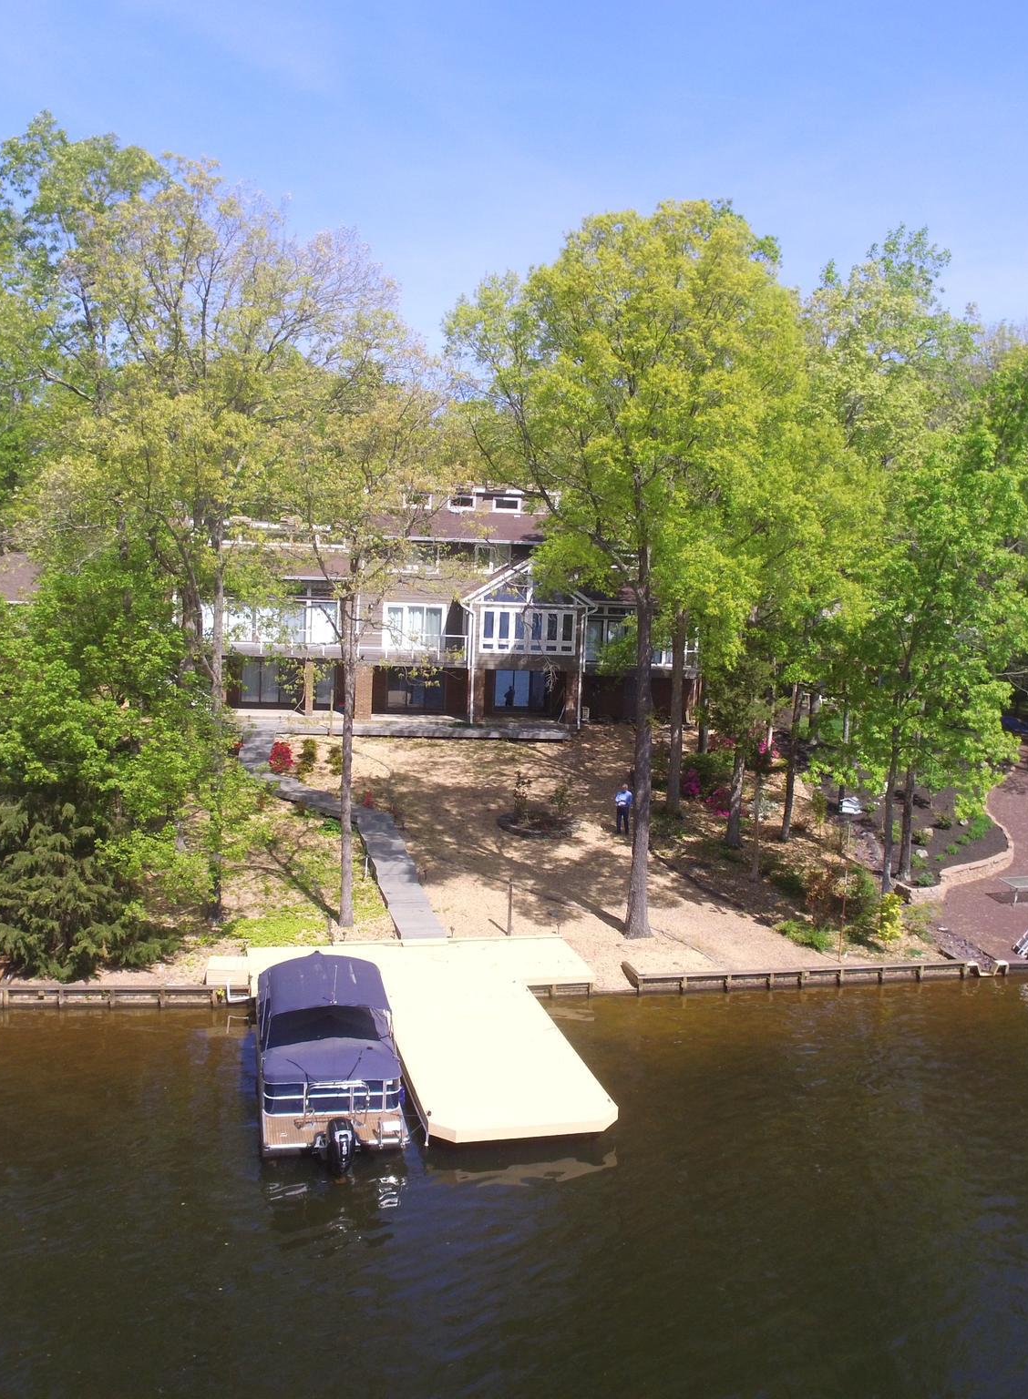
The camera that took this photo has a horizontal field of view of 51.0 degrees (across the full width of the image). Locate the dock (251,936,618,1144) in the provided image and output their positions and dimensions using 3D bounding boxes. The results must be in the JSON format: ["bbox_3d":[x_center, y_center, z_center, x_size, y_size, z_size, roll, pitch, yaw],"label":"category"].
[{"bbox_3d":[-1.496,7.365,24.635,8.592,0.400,10.262,1,6,-16],"label":"dock"}]

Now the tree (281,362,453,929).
[{"bbox_3d":[-4.099,-1.426,28.992,4.800,15.600,4.700,2,8,0],"label":"tree"}]

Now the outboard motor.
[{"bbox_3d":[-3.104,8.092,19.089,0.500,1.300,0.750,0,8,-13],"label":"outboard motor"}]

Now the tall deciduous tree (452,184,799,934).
[{"bbox_3d":[3.202,-3.338,28.700,9.500,19.900,9.000,2,8,0],"label":"tall deciduous tree"}]

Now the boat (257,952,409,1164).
[{"bbox_3d":[-3.871,6.911,22.227,2.550,2.550,6.100,0,8,-13],"label":"boat"}]

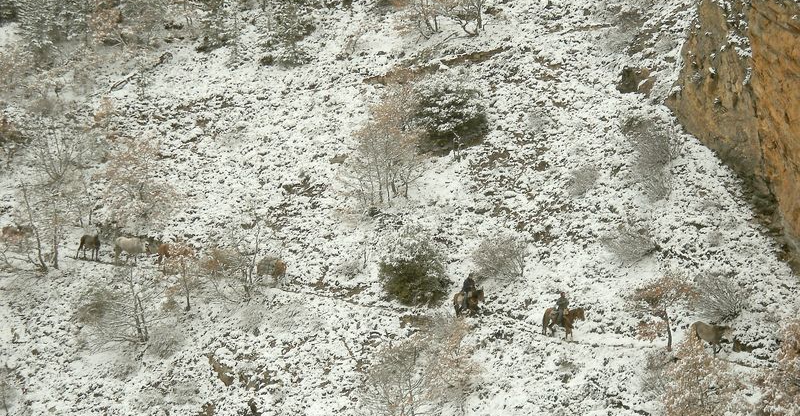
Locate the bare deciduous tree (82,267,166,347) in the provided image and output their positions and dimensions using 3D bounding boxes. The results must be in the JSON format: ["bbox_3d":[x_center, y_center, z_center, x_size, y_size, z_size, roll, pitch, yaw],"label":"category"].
[{"bbox_3d":[-14.509,5.188,120.500,4.300,4.100,3.700,0,8,0],"label":"bare deciduous tree"}]

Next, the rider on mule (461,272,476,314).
[{"bbox_3d":[3.233,3.965,108.000,0.700,1.700,0.620,4,7,36],"label":"rider on mule"}]

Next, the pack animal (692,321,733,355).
[{"bbox_3d":[14.730,6.178,107.500,2.050,1.600,0.600,2,4,23],"label":"pack animal"}]

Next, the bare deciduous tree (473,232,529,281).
[{"bbox_3d":[5.139,2.480,117.000,2.850,2.400,2.600,0,4,0],"label":"bare deciduous tree"}]

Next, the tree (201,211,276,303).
[{"bbox_3d":[-8.541,2.565,121.000,4.000,4.700,3.600,0,8,0],"label":"tree"}]

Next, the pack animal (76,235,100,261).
[{"bbox_3d":[-16.964,2.103,125.000,1.900,1.500,0.600,3,5,33],"label":"pack animal"}]

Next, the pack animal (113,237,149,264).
[{"bbox_3d":[-13.428,2.118,114.000,1.900,1.400,0.600,1,6,7],"label":"pack animal"}]

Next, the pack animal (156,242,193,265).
[{"bbox_3d":[-11.161,2.332,113.500,1.950,1.400,0.600,1,6,12],"label":"pack animal"}]

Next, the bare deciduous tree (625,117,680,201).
[{"bbox_3d":[13.188,-2.585,119.500,2.900,4.000,2.800,0,4,0],"label":"bare deciduous tree"}]

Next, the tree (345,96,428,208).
[{"bbox_3d":[-0.687,-2.826,116.500,4.200,5.600,4.000,0,6,0],"label":"tree"}]

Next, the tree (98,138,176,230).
[{"bbox_3d":[-14.571,-1.304,127.000,4.300,4.900,3.900,0,8,0],"label":"tree"}]

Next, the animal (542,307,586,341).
[{"bbox_3d":[8.268,5.805,115.000,2.250,1.650,0.600,5,9,29],"label":"animal"}]

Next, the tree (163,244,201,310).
[{"bbox_3d":[-10.648,3.338,111.500,1.900,3.300,1.800,0,6,0],"label":"tree"}]

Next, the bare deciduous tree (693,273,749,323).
[{"bbox_3d":[15.409,4.303,110.000,2.700,2.300,2.400,0,4,0],"label":"bare deciduous tree"}]

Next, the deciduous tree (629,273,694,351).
[{"bbox_3d":[12.515,4.953,109.500,3.100,3.600,2.800,0,4,0],"label":"deciduous tree"}]

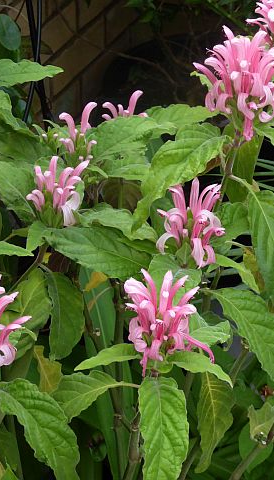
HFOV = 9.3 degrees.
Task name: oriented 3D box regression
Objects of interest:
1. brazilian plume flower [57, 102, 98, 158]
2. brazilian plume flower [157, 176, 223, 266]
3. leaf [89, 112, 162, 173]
[{"bbox_3d":[-0.082,-0.148,2.280,0.060,0.078,0.060,0,10,0],"label":"brazilian plume flower"},{"bbox_3d":[0.061,-0.020,1.950,0.082,0.094,0.080,4,14,0],"label":"brazilian plume flower"},{"bbox_3d":[-0.013,-0.114,1.970,0.085,0.025,0.080,-19,38,-15],"label":"leaf"}]

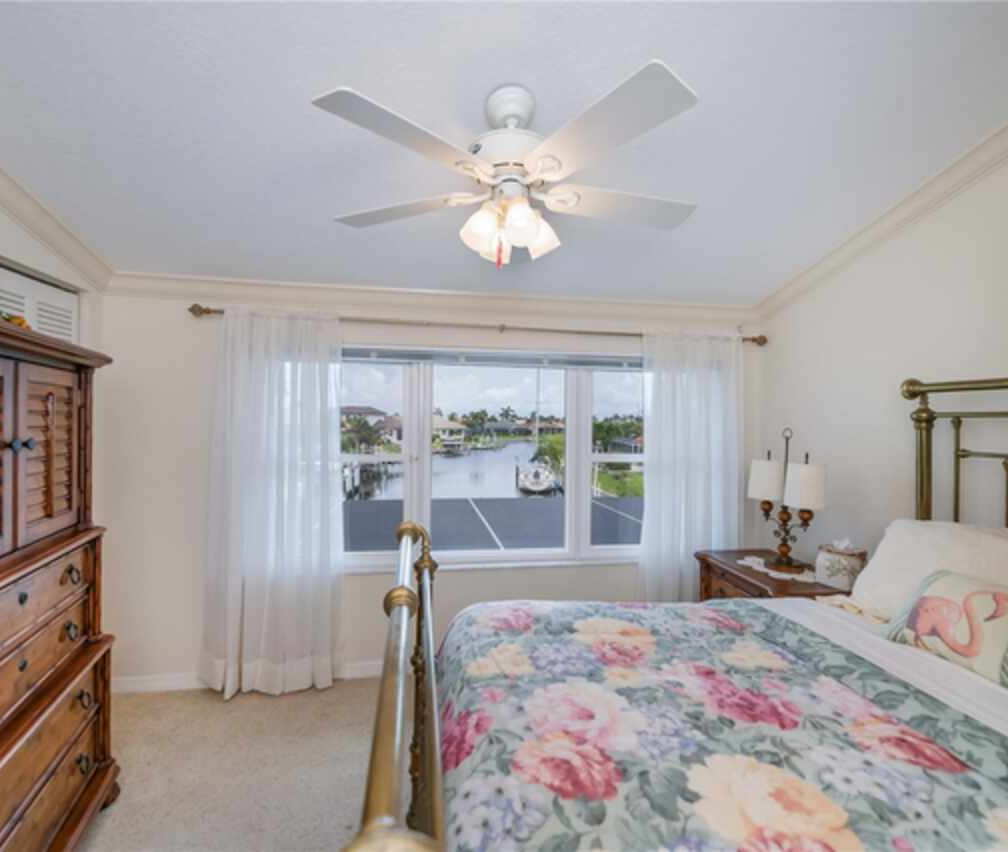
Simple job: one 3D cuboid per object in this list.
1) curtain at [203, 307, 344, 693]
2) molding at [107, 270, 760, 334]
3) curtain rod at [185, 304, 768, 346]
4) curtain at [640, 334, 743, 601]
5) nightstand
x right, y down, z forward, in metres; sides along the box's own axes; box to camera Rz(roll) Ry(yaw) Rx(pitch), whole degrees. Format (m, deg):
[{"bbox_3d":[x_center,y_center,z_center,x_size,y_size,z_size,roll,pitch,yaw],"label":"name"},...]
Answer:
[{"bbox_3d":[-1.276,0.411,2.749,0.740,2.100,0.140,1,0,-9],"label":"curtain"},{"bbox_3d":[-0.213,-0.734,2.951,3.950,0.125,0.085,1,0,-9],"label":"molding"},{"bbox_3d":[-0.011,-0.588,2.937,3.450,0.080,0.090,1,0,-9],"label":"curtain rod"},{"bbox_3d":[1.190,0.434,3.124,0.710,2.100,0.130,1,0,-9],"label":"curtain"},{"bbox_3d":[1.483,1.145,2.749,0.540,0.710,0.730,1,0,-9],"label":"nightstand"}]

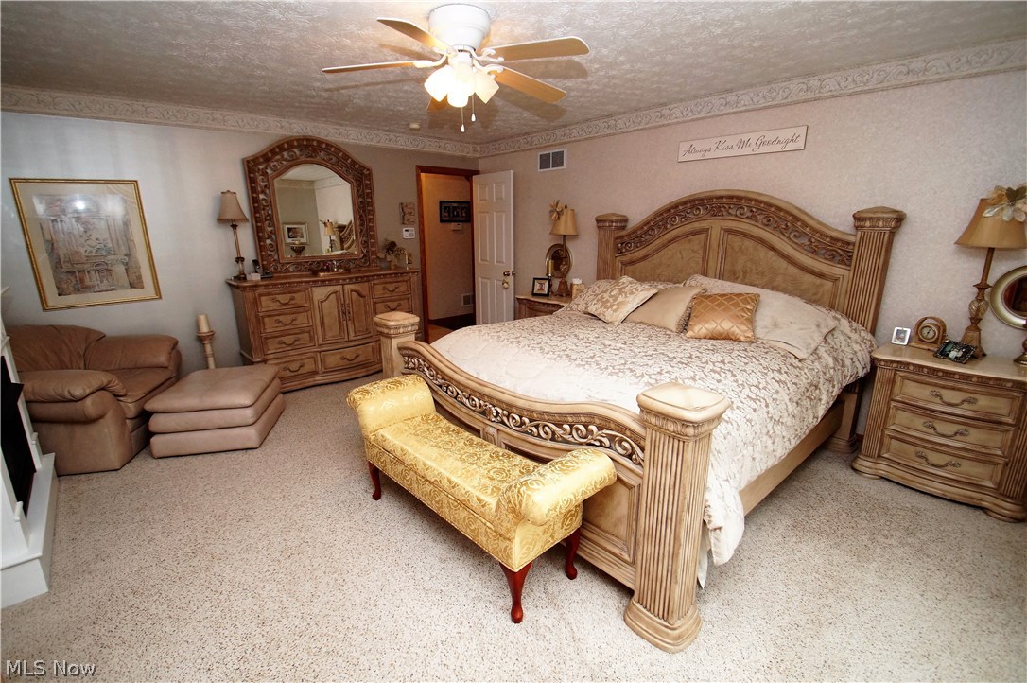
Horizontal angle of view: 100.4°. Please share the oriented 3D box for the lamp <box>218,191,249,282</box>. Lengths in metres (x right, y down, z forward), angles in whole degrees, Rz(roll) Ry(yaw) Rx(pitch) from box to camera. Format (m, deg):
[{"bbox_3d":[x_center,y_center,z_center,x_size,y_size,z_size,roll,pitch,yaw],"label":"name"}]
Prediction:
[{"bbox_3d":[-2.432,-0.919,3.744,0.245,0.760,0.245,-14,21,-39],"label":"lamp"}]

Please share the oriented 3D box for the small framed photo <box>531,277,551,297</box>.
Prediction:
[{"bbox_3d":[0.295,-0.584,4.532,0.185,0.205,0.030,7,6,24],"label":"small framed photo"}]

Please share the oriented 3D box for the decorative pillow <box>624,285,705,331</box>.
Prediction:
[{"bbox_3d":[1.155,-0.279,3.287,0.460,0.140,0.440,13,60,40],"label":"decorative pillow"}]

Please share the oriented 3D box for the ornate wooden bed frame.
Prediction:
[{"bbox_3d":[0.747,-0.108,2.821,2.310,1.710,2.170,-14,21,-39],"label":"ornate wooden bed frame"}]

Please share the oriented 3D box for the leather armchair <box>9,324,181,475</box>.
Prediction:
[{"bbox_3d":[-3.100,0.323,3.053,0.900,0.860,0.990,-4,16,-11],"label":"leather armchair"}]

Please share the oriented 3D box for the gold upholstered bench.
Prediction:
[{"bbox_3d":[-0.273,0.657,2.171,1.495,0.645,0.430,15,22,42],"label":"gold upholstered bench"}]

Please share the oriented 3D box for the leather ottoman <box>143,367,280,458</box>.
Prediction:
[{"bbox_3d":[-2.197,0.493,3.240,0.664,0.410,0.667,-4,16,-11],"label":"leather ottoman"}]

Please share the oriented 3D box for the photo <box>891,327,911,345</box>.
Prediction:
[{"bbox_3d":[2.409,-0.025,2.665,0.025,0.098,0.073,-1,13,-42],"label":"photo"}]

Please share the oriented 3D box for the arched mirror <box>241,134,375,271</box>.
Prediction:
[{"bbox_3d":[-1.941,-1.331,4.240,1.140,1.250,0.080,-14,21,-39],"label":"arched mirror"}]

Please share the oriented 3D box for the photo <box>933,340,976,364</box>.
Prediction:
[{"bbox_3d":[2.474,0.061,2.394,0.030,0.107,0.146,24,9,-19],"label":"photo"}]

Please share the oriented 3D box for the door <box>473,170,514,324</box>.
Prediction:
[{"bbox_3d":[-0.237,-1.004,5.345,0.040,2.030,0.720,-15,21,-40],"label":"door"}]

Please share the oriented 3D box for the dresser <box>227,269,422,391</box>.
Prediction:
[{"bbox_3d":[-1.766,-0.137,4.310,1.660,1.020,0.520,-15,21,-40],"label":"dresser"}]

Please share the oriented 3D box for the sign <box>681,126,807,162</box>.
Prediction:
[{"bbox_3d":[1.677,-1.477,3.230,0.020,0.155,0.913,-15,21,-40],"label":"sign"}]

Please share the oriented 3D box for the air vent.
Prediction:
[{"bbox_3d":[0.403,-1.935,4.572,0.025,0.200,0.420,-14,21,-39],"label":"air vent"}]

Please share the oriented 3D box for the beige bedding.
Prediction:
[{"bbox_3d":[0.798,0.083,2.825,2.050,0.580,2.080,-14,21,-39],"label":"beige bedding"}]

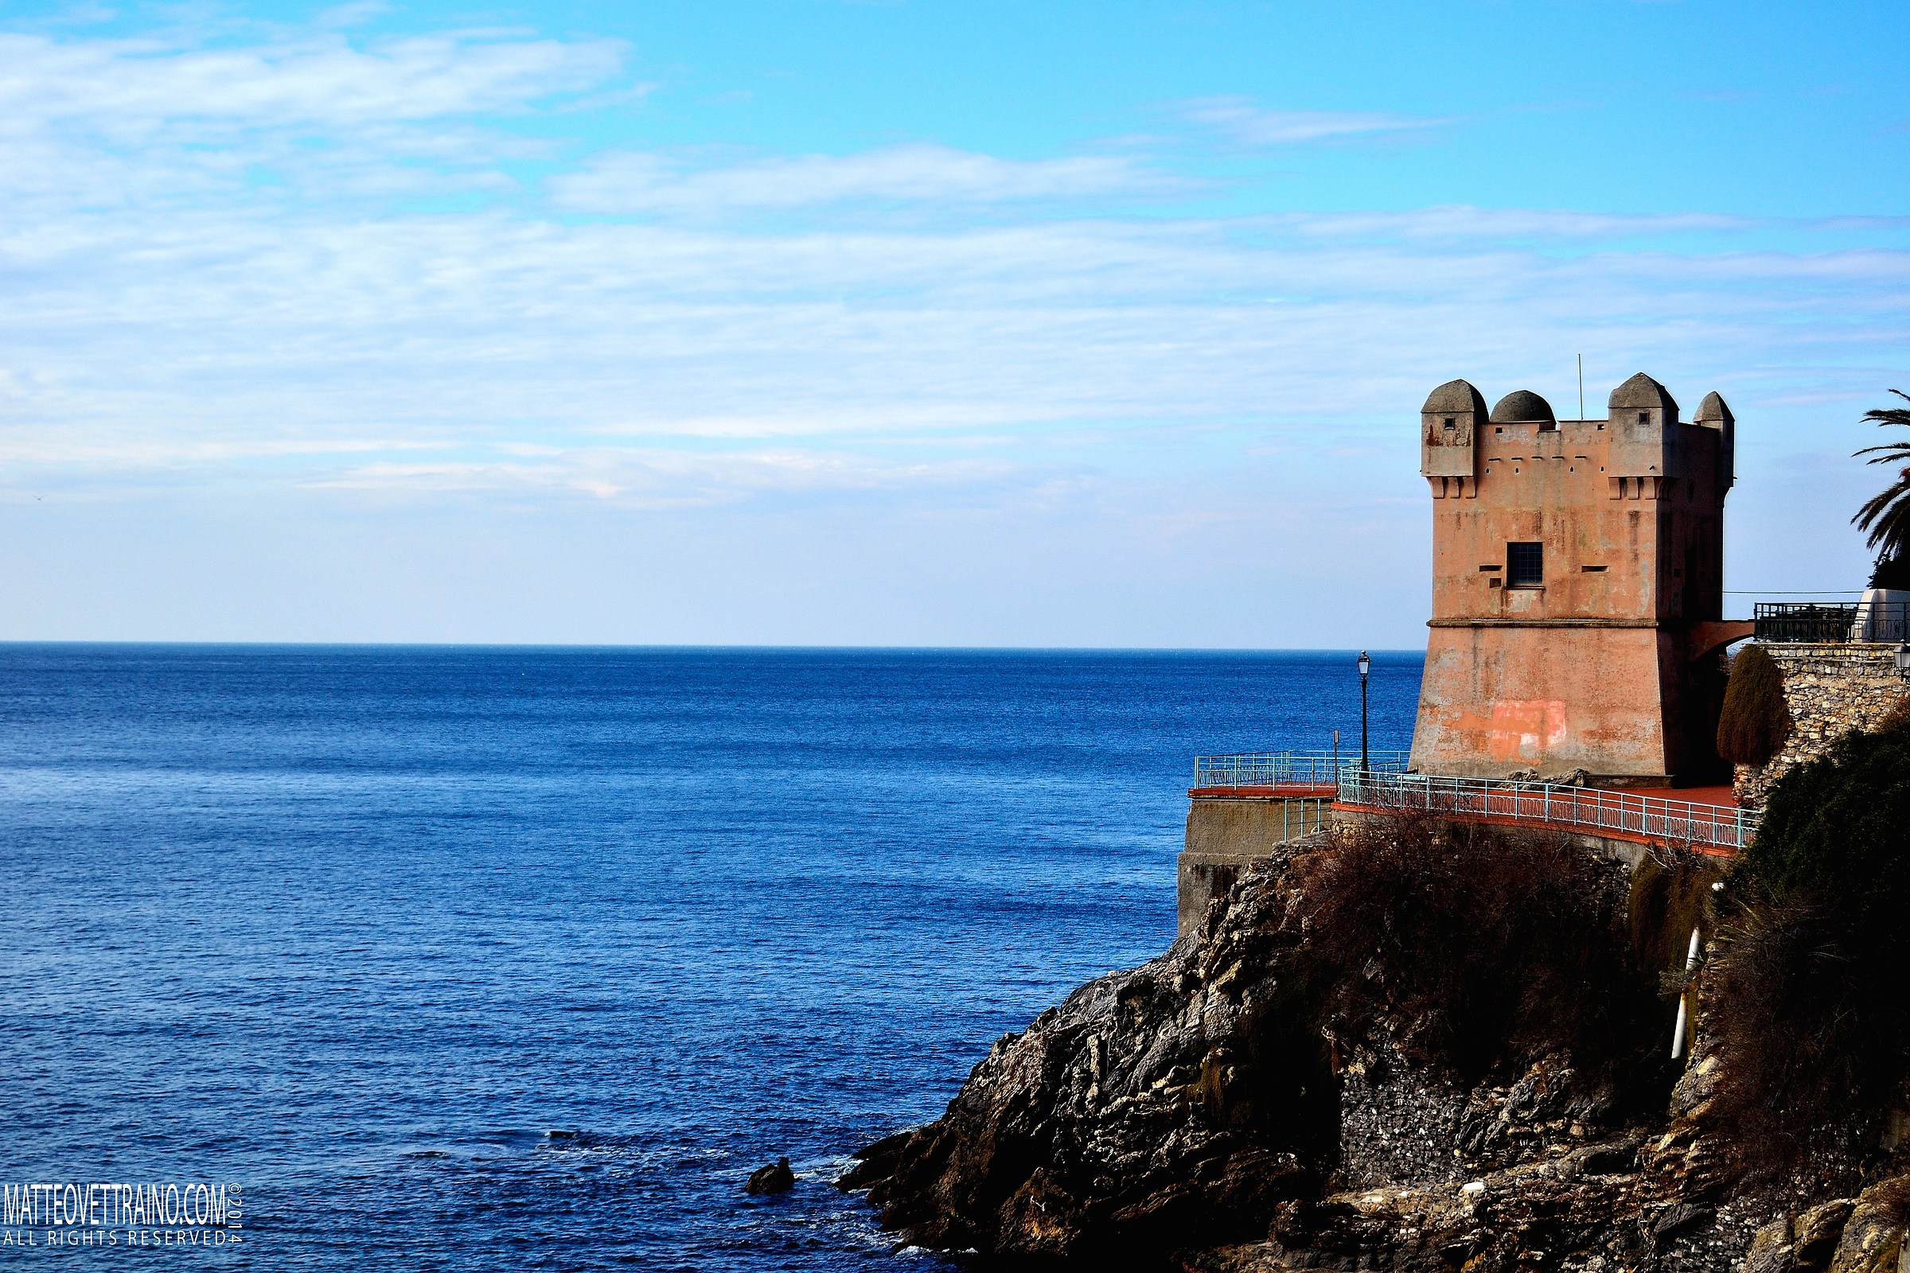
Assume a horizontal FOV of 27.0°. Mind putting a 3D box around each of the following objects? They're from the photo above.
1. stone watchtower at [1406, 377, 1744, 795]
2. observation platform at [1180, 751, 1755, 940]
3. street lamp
[{"bbox_3d":[20.846,-1.821,132.644,8.763,13.243,9.017,0,0,26],"label":"stone watchtower"},{"bbox_3d":[16.000,6.700,122.500,19.000,5.700,15.500,0,0,30],"label":"observation platform"},{"bbox_3d":[13.162,2.617,128.000,0.400,4.322,0.400,0,0,26],"label":"street lamp"}]

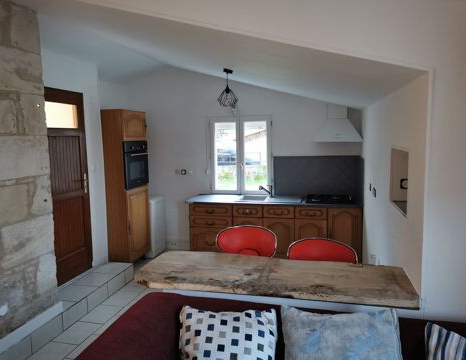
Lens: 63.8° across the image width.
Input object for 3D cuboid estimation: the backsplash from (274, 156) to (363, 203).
[{"bbox_3d":[1.137,-0.038,5.119,1.160,0.580,0.035,1,7,15],"label":"backsplash"}]

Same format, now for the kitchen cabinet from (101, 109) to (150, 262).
[{"bbox_3d":[-1.498,0.135,4.911,0.570,2.040,0.595,1,6,14],"label":"kitchen cabinet"}]

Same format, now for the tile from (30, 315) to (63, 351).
[{"bbox_3d":[-1.569,1.303,3.180,0.020,0.168,0.365,0,6,13],"label":"tile"}]

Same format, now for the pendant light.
[{"bbox_3d":[-0.050,-1.005,4.100,0.235,0.420,0.235,-1,6,0],"label":"pendant light"}]

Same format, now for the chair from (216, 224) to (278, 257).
[{"bbox_3d":[0.077,0.885,3.001,0.500,0.980,0.480,1,7,15],"label":"chair"}]

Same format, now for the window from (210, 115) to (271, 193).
[{"bbox_3d":[0.116,-0.361,5.391,0.900,1.110,0.090,1,7,15],"label":"window"}]

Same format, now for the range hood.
[{"bbox_3d":[1.335,-0.721,4.757,0.585,0.475,0.450,1,7,15],"label":"range hood"}]

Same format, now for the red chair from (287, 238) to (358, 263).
[{"bbox_3d":[0.594,0.927,2.532,0.500,0.980,0.480,1,7,15],"label":"red chair"}]

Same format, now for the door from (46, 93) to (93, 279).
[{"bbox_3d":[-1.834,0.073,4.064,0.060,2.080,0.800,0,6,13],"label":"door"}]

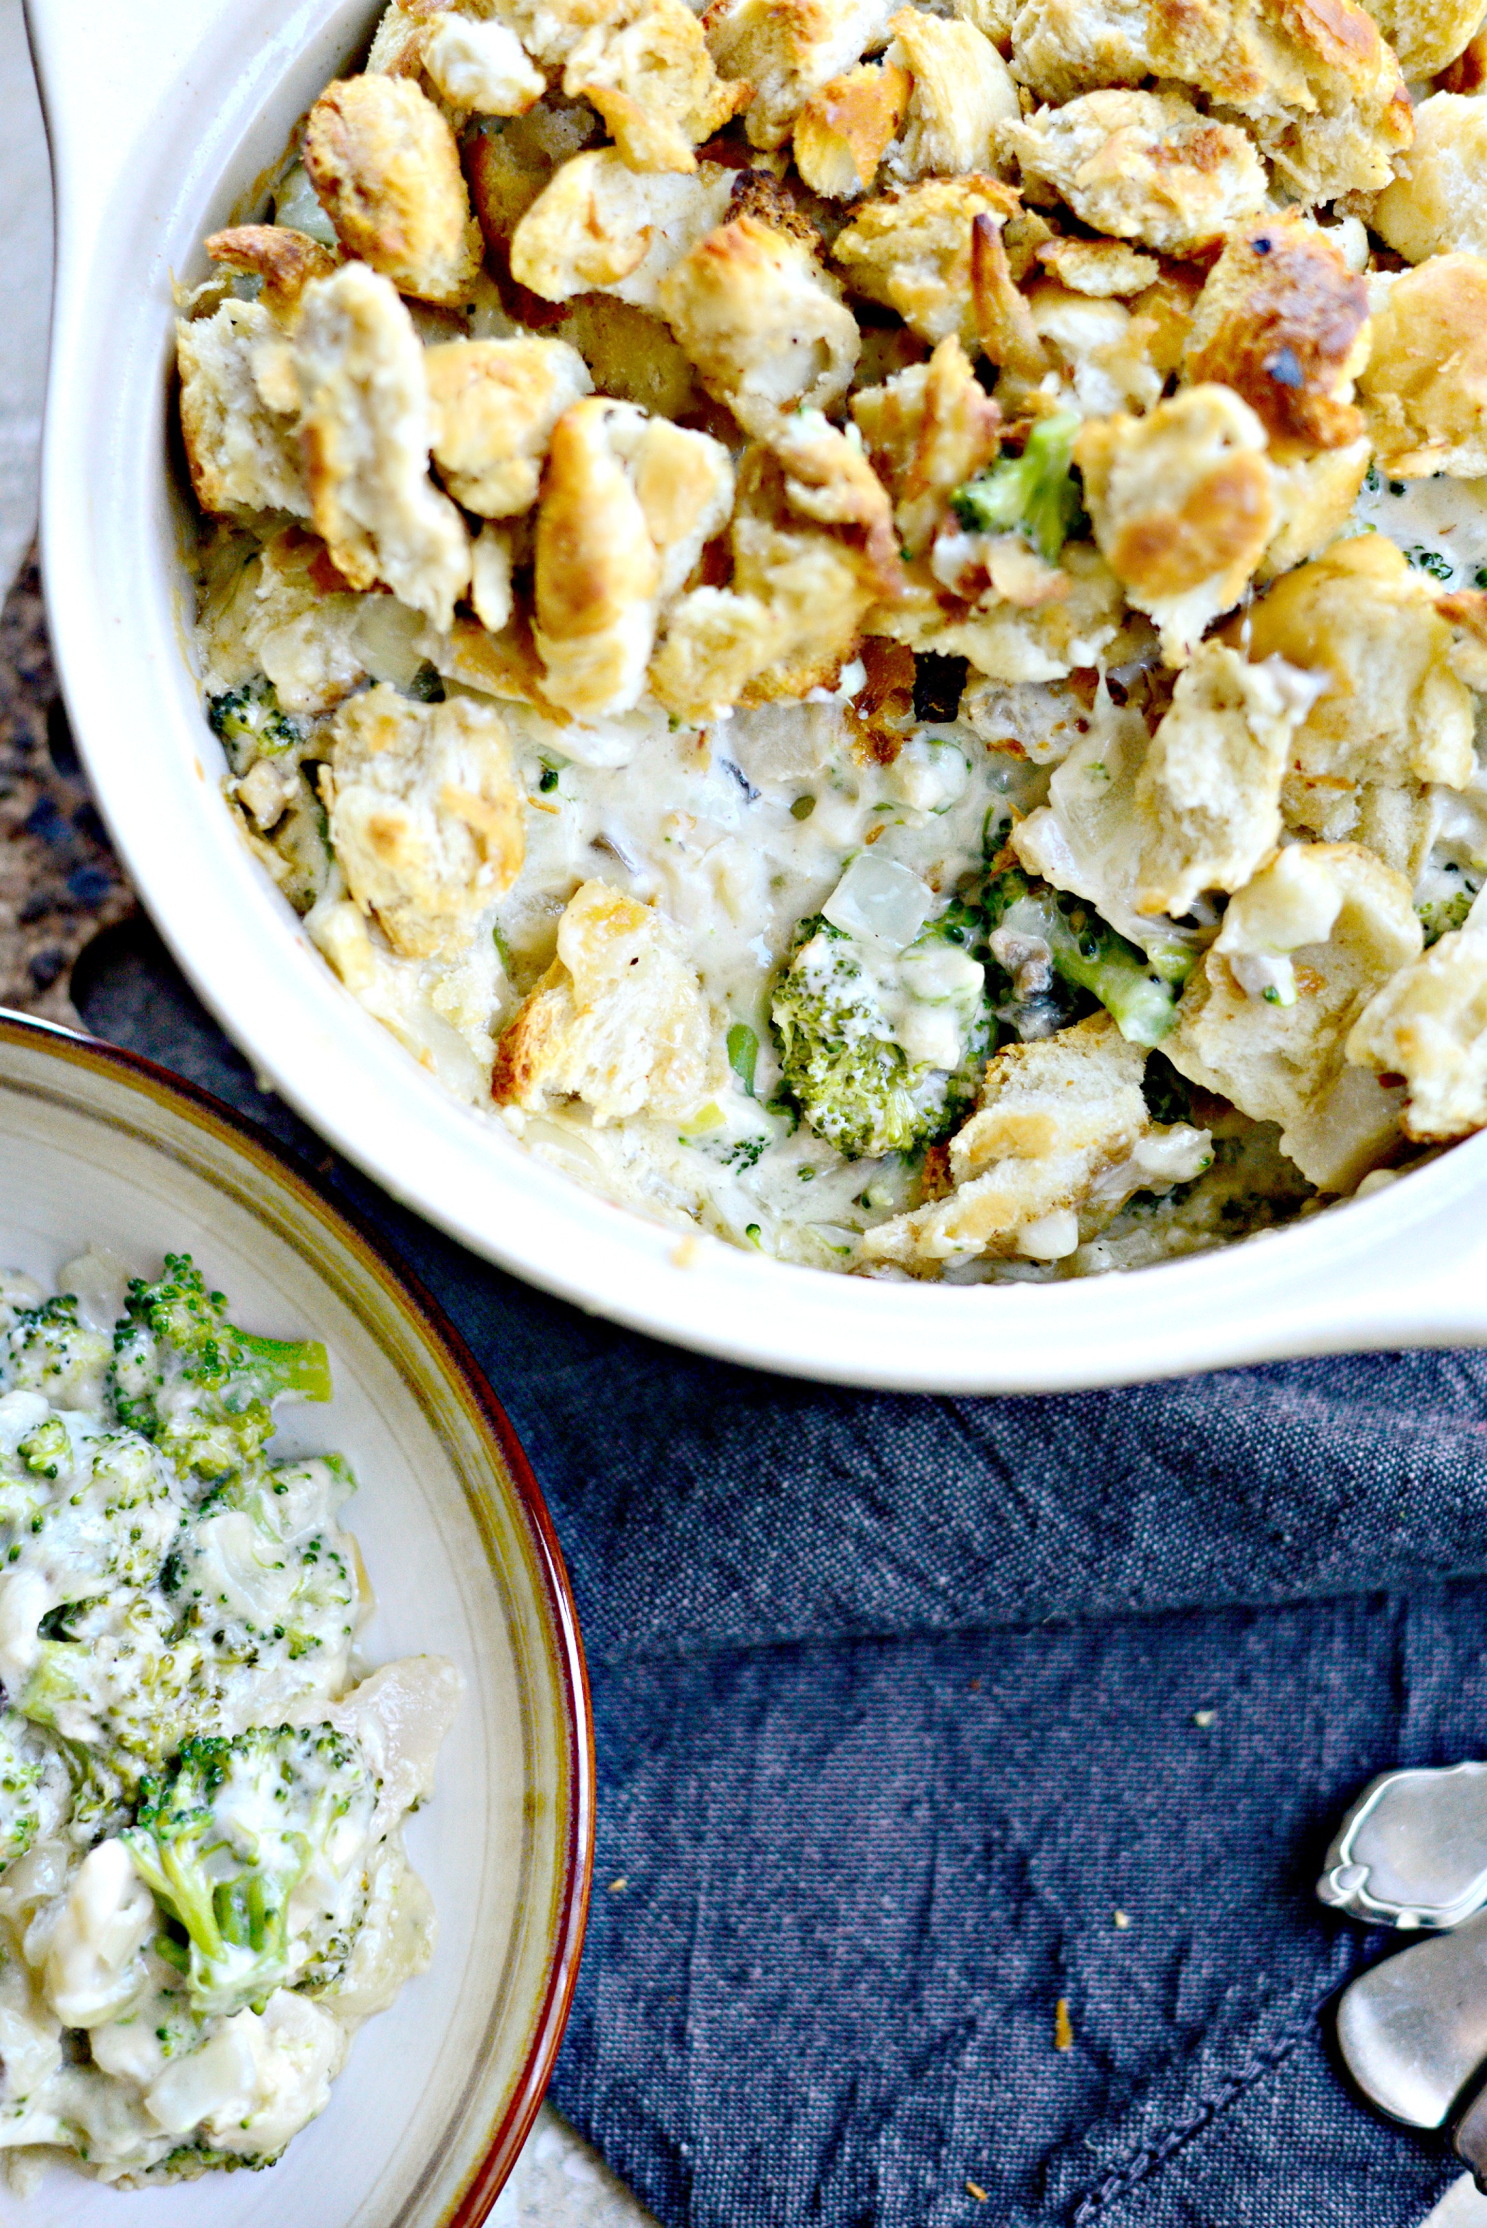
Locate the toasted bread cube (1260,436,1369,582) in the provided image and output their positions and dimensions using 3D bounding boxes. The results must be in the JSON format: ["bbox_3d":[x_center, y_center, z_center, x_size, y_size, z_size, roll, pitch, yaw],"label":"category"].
[{"bbox_3d":[0.084,-0.090,0.464,0.018,0.019,0.024,34,78,8],"label":"toasted bread cube"}]

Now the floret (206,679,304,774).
[{"bbox_3d":[-0.074,-0.059,0.472,0.016,0.014,0.015,0,76,0],"label":"floret"}]

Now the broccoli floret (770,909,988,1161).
[{"bbox_3d":[0.020,-0.012,0.456,0.031,0.027,0.033,0,76,0],"label":"broccoli floret"}]

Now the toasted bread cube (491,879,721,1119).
[{"bbox_3d":[-0.020,-0.017,0.458,0.030,0.024,0.028,-10,76,-2],"label":"toasted bread cube"}]

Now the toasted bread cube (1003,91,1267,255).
[{"bbox_3d":[0.059,-0.142,0.468,0.037,0.022,0.020,15,76,4],"label":"toasted bread cube"}]

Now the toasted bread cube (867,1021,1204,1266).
[{"bbox_3d":[0.043,0.004,0.455,0.046,0.024,0.024,-32,78,-8],"label":"toasted bread cube"}]

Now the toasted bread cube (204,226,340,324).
[{"bbox_3d":[-0.072,-0.128,0.475,0.022,0.017,0.014,15,76,4],"label":"toasted bread cube"}]

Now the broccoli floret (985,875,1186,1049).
[{"bbox_3d":[0.050,-0.023,0.463,0.033,0.021,0.021,41,80,9],"label":"broccoli floret"}]

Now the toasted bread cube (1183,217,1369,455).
[{"bbox_3d":[0.080,-0.116,0.462,0.025,0.022,0.029,10,76,2],"label":"toasted bread cube"}]

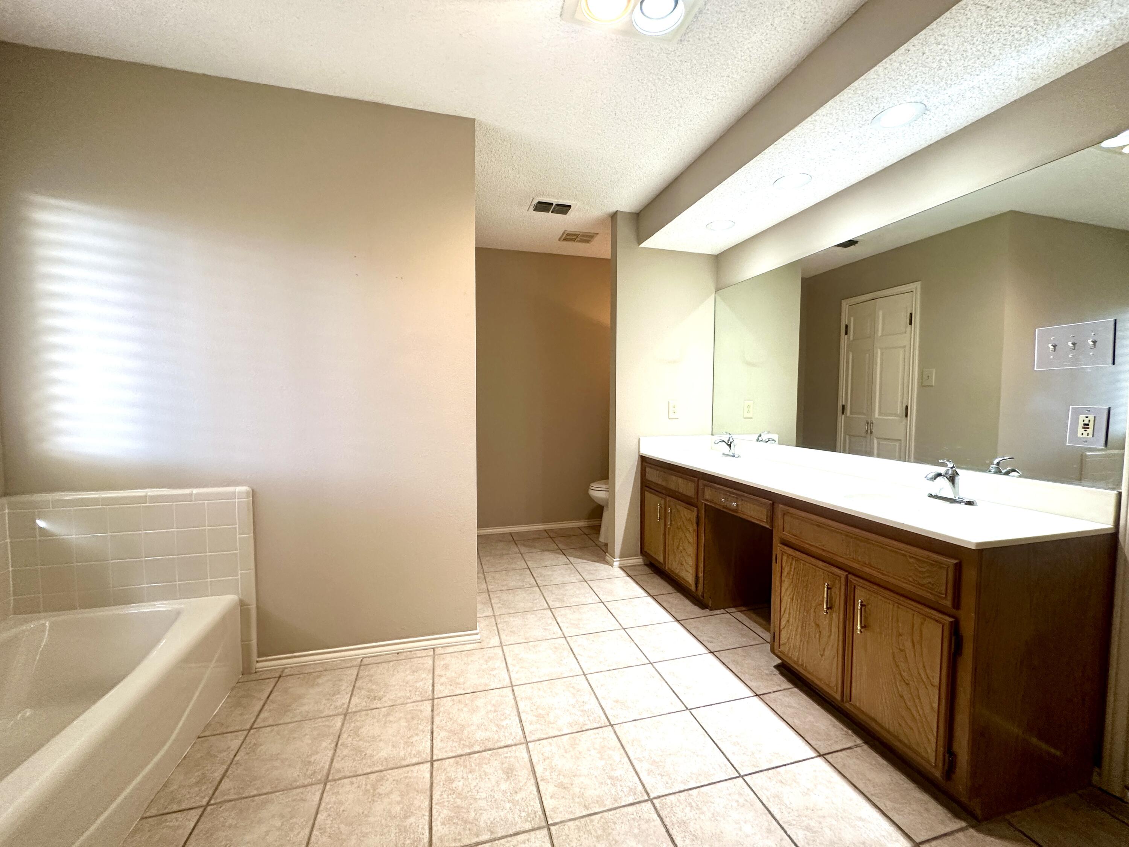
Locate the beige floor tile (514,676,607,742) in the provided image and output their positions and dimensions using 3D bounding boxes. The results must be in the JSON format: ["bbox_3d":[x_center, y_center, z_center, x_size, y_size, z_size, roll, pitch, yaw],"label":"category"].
[{"bbox_3d":[-0.020,1.101,1.779,0.306,0.010,0.306,-1,4,-15],"label":"beige floor tile"}]

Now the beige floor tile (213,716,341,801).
[{"bbox_3d":[-0.924,1.101,1.515,0.305,0.010,0.305,-1,3,-15],"label":"beige floor tile"}]

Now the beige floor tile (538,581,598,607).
[{"bbox_3d":[0.030,1.033,2.751,0.304,0.010,0.307,-1,3,-15],"label":"beige floor tile"}]

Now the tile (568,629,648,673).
[{"bbox_3d":[0.197,1.067,2.146,0.304,0.010,0.307,-1,3,-15],"label":"tile"}]

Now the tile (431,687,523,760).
[{"bbox_3d":[-0.324,1.105,1.695,0.306,0.010,0.306,-1,4,-15],"label":"tile"}]

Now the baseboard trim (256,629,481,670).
[{"bbox_3d":[-0.867,1.034,2.090,0.954,0.056,0.015,-1,3,-15],"label":"baseboard trim"}]

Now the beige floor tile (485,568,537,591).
[{"bbox_3d":[-0.354,1.020,2.971,0.304,0.010,0.307,-1,3,-15],"label":"beige floor tile"}]

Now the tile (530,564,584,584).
[{"bbox_3d":[-0.053,1.016,3.054,0.304,0.010,0.307,-1,3,-15],"label":"tile"}]

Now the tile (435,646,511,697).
[{"bbox_3d":[-0.406,1.075,1.984,0.305,0.010,0.305,-1,3,-15],"label":"tile"}]

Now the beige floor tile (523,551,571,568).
[{"bbox_3d":[-0.137,0.999,3.356,0.304,0.010,0.307,-1,3,-15],"label":"beige floor tile"}]

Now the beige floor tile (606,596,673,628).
[{"bbox_3d":[0.414,1.046,2.531,0.304,0.010,0.307,-1,3,-15],"label":"beige floor tile"}]

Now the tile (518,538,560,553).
[{"bbox_3d":[-0.218,0.986,3.681,0.306,0.010,0.306,-1,4,-15],"label":"tile"}]

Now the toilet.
[{"bbox_3d":[0.554,0.589,3.844,0.740,0.770,0.430,-1,4,-15],"label":"toilet"}]

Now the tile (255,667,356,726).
[{"bbox_3d":[-1.008,1.083,1.818,0.305,0.010,0.305,-1,3,-15],"label":"tile"}]

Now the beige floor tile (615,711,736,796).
[{"bbox_3d":[0.362,1.103,1.543,0.305,0.010,0.305,-1,3,-15],"label":"beige floor tile"}]

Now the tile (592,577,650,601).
[{"bbox_3d":[0.330,1.027,2.837,0.305,0.010,0.305,-1,3,-15],"label":"tile"}]

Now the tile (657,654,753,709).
[{"bbox_3d":[0.580,1.081,1.929,0.305,0.010,0.305,-1,3,-15],"label":"tile"}]

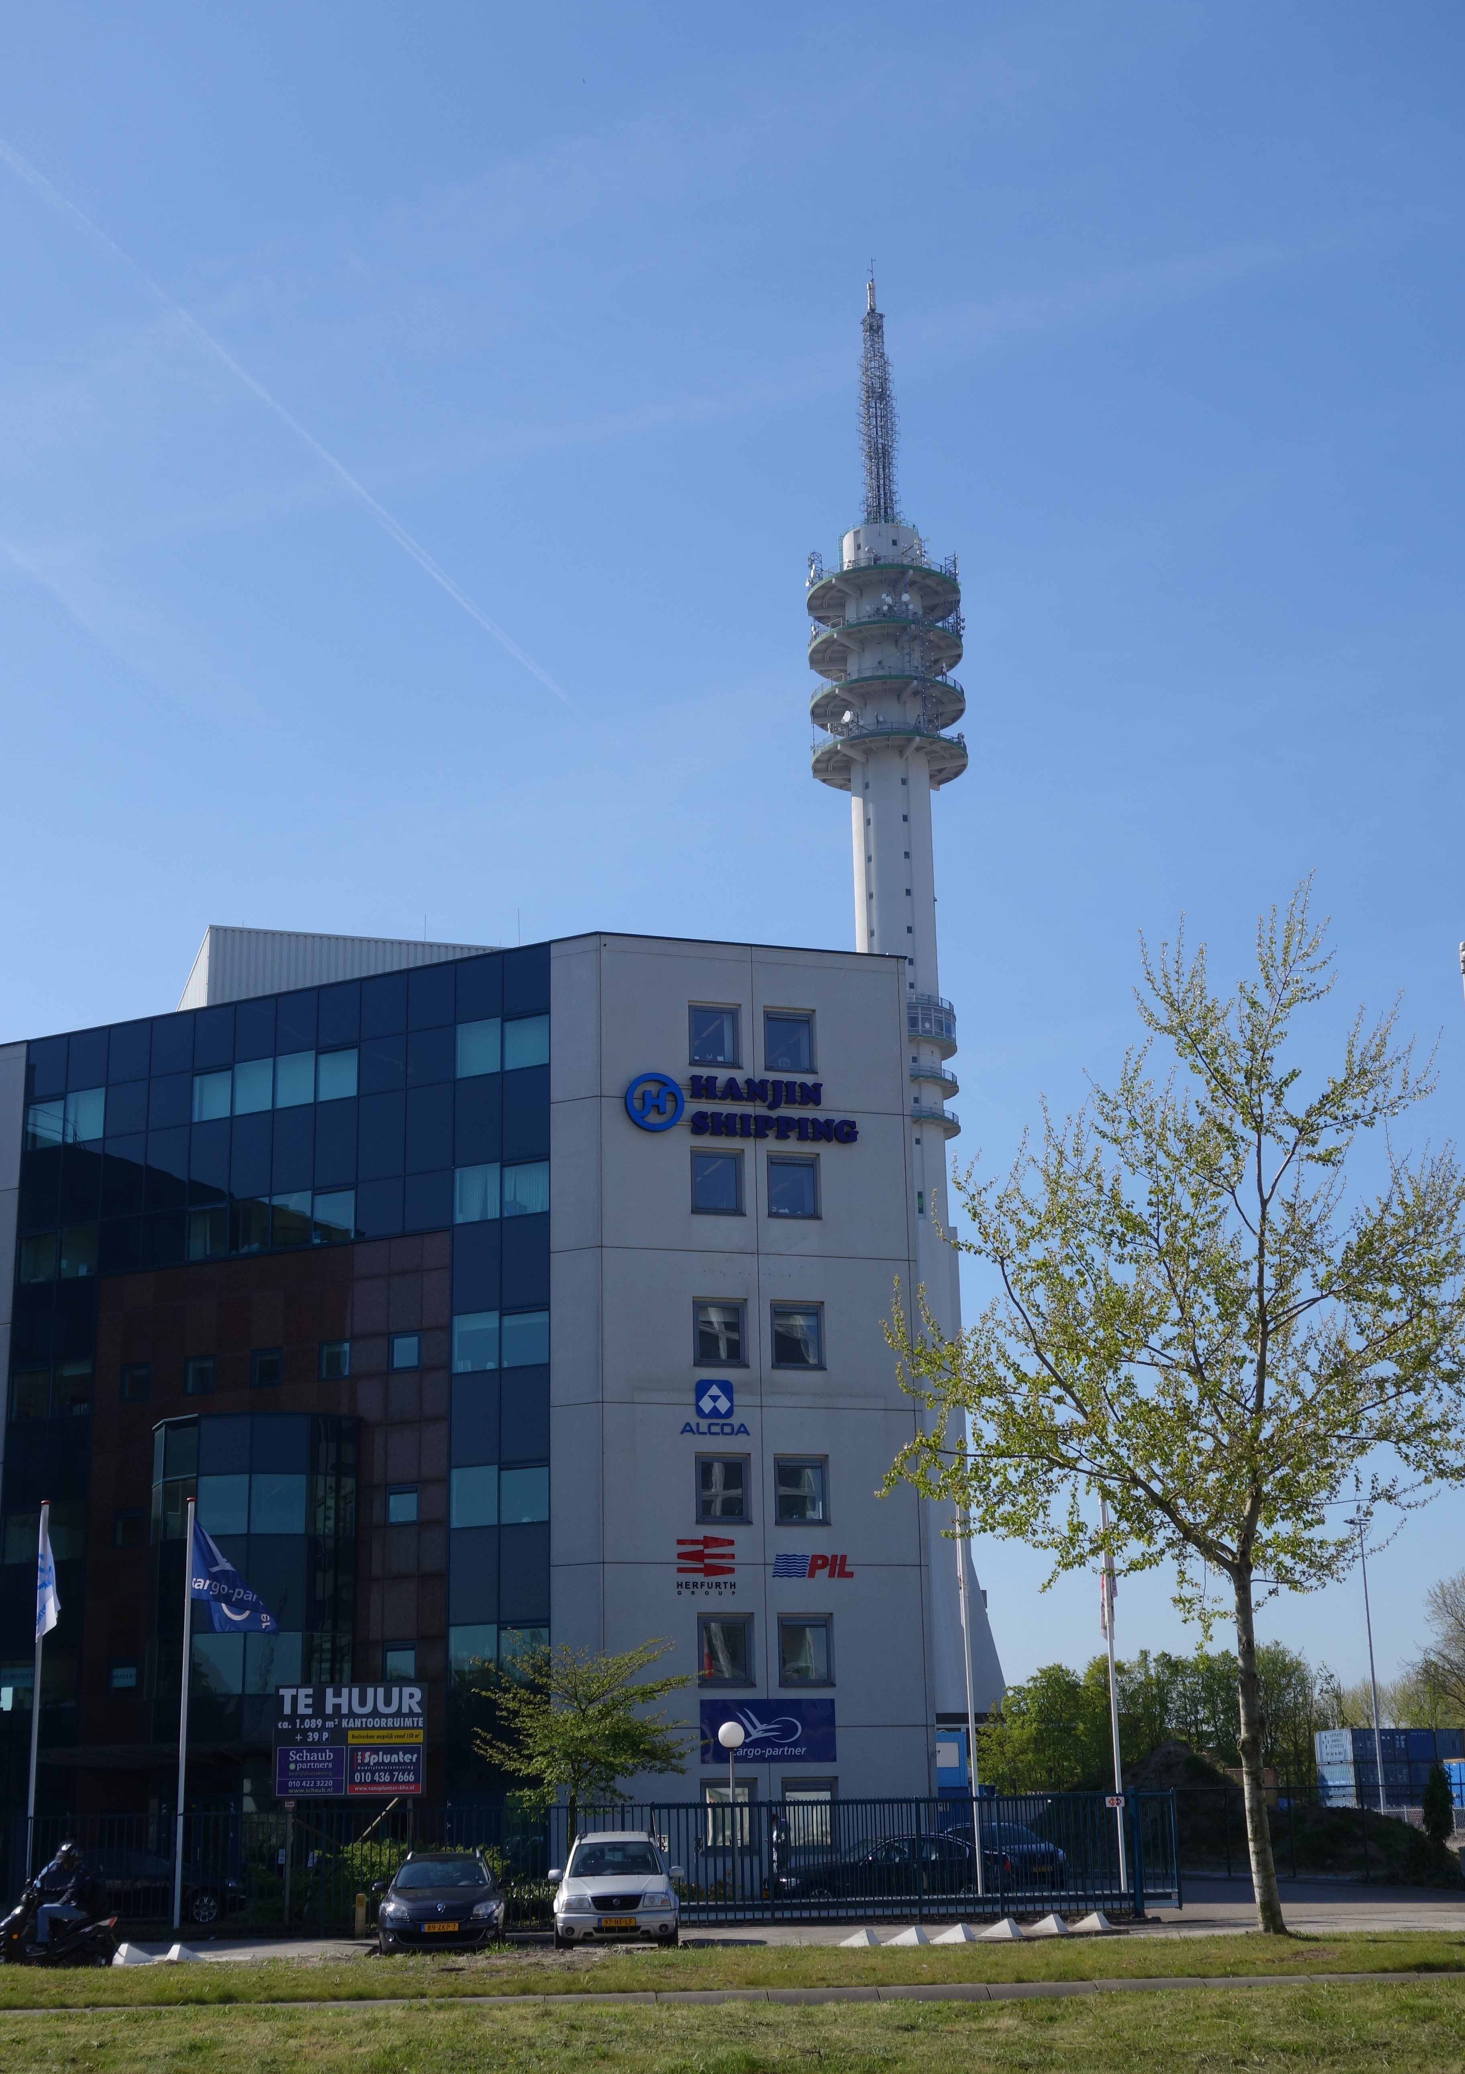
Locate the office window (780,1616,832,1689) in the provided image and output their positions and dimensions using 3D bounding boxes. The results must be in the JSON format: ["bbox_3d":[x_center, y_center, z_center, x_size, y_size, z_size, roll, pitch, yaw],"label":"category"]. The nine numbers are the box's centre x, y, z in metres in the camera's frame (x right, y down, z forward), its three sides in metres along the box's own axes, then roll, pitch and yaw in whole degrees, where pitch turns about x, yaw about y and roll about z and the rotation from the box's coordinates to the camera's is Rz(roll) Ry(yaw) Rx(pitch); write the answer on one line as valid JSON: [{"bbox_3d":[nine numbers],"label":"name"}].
[{"bbox_3d":[1.645,13.966,62.395,1.260,1.570,0.160,4,-16,-17],"label":"office window"}]

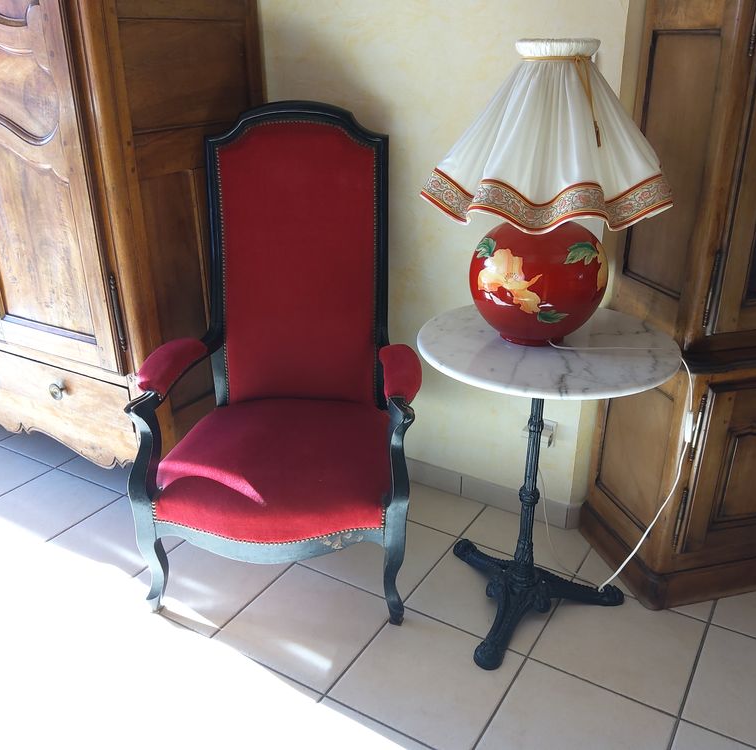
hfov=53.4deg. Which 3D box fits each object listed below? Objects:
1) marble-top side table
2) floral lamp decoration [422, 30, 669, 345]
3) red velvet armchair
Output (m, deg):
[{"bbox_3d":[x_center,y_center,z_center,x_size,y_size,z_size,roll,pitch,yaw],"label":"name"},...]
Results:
[{"bbox_3d":[0.370,0.247,1.782,0.550,0.712,0.550,0,23,0],"label":"marble-top side table"},{"bbox_3d":[0.344,-0.362,1.538,0.505,0.600,0.505,0,23,0],"label":"floral lamp decoration"},{"bbox_3d":[-0.225,-0.058,1.910,0.675,1.178,0.700,1,23,4],"label":"red velvet armchair"}]

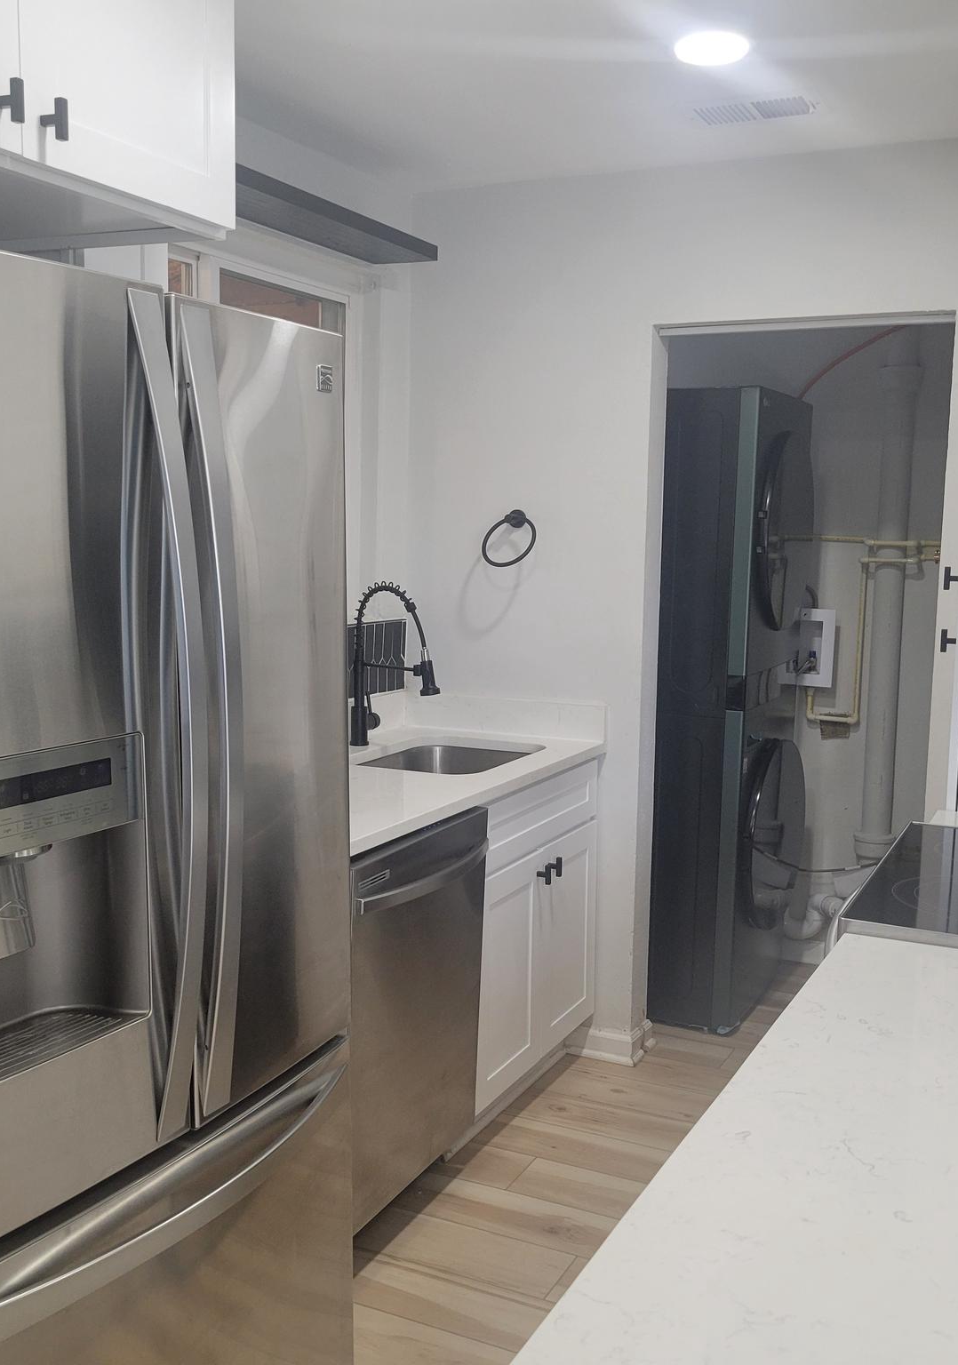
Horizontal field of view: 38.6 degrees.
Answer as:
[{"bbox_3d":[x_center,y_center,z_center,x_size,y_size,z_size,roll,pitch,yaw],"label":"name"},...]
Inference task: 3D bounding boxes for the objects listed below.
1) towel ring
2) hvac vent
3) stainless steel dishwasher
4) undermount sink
[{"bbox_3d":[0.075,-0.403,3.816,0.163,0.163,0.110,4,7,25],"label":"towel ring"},{"bbox_3d":[0.626,-1.278,3.070,0.290,0.022,0.160,4,7,25],"label":"hvac vent"},{"bbox_3d":[-0.384,0.692,3.053,0.635,0.820,0.605,4,7,25],"label":"stainless steel dishwasher"},{"bbox_3d":[-0.072,0.293,3.551,0.355,0.200,0.525,4,7,25],"label":"undermount sink"}]

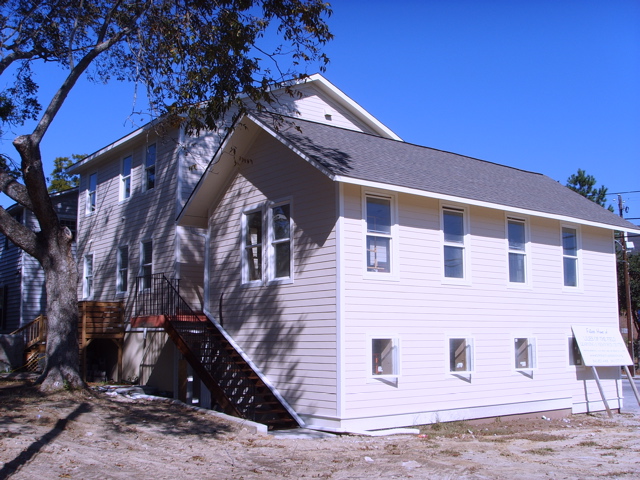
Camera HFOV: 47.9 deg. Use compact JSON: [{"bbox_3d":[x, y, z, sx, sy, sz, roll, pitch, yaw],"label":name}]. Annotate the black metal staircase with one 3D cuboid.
[{"bbox_3d":[-2.767,2.549,17.680,1.244,3.587,6.259,6,-10,-38],"label":"black metal staircase"}]

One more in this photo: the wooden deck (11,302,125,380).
[{"bbox_3d":[-8.799,3.456,24.504,2.288,2.525,4.886,6,-10,-38],"label":"wooden deck"}]

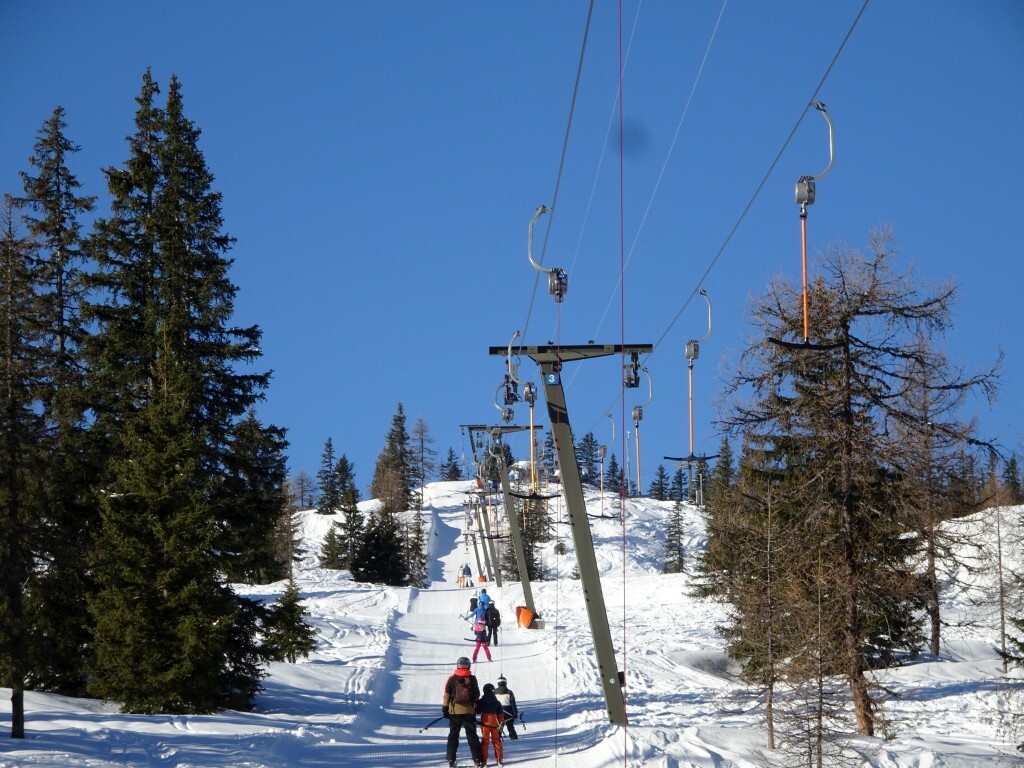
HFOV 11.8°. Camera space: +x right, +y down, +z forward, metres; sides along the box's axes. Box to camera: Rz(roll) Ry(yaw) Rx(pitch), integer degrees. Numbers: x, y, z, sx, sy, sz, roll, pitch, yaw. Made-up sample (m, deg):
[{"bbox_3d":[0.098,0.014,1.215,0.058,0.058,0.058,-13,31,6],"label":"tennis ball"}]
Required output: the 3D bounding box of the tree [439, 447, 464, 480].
[{"bbox_3d":[-7.548,9.918,620.000,2.745,4.306,2.745,-1,-10,0],"label":"tree"}]

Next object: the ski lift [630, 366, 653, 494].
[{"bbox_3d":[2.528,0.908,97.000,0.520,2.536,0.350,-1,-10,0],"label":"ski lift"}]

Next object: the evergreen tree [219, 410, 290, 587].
[{"bbox_3d":[-12.435,5.481,240.000,3.477,8.531,3.477,-1,-10,0],"label":"evergreen tree"}]

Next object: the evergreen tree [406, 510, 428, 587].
[{"bbox_3d":[-6.465,11.254,340.000,1.505,5.279,1.505,-1,-10,0],"label":"evergreen tree"}]

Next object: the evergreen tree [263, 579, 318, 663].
[{"bbox_3d":[-6.240,6.662,140.000,1.578,2.402,1.578,-1,-10,0],"label":"evergreen tree"}]

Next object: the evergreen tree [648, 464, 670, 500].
[{"bbox_3d":[18.402,12.288,620.000,2.745,4.560,2.745,-1,-10,0],"label":"evergreen tree"}]

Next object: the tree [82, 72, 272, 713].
[{"bbox_3d":[-6.798,0.173,101.000,3.861,13.205,3.861,-1,-10,0],"label":"tree"}]

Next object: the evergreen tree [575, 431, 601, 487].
[{"bbox_3d":[9.115,8.995,600.000,3.139,6.864,3.139,-1,-10,0],"label":"evergreen tree"}]

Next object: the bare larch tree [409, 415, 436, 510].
[{"bbox_3d":[-9.545,8.372,530.000,2.986,10.394,2.986,-1,-10,0],"label":"bare larch tree"}]

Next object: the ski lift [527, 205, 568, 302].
[{"bbox_3d":[0.379,-1.392,53.000,0.448,1.061,0.400,-1,-10,0],"label":"ski lift"}]

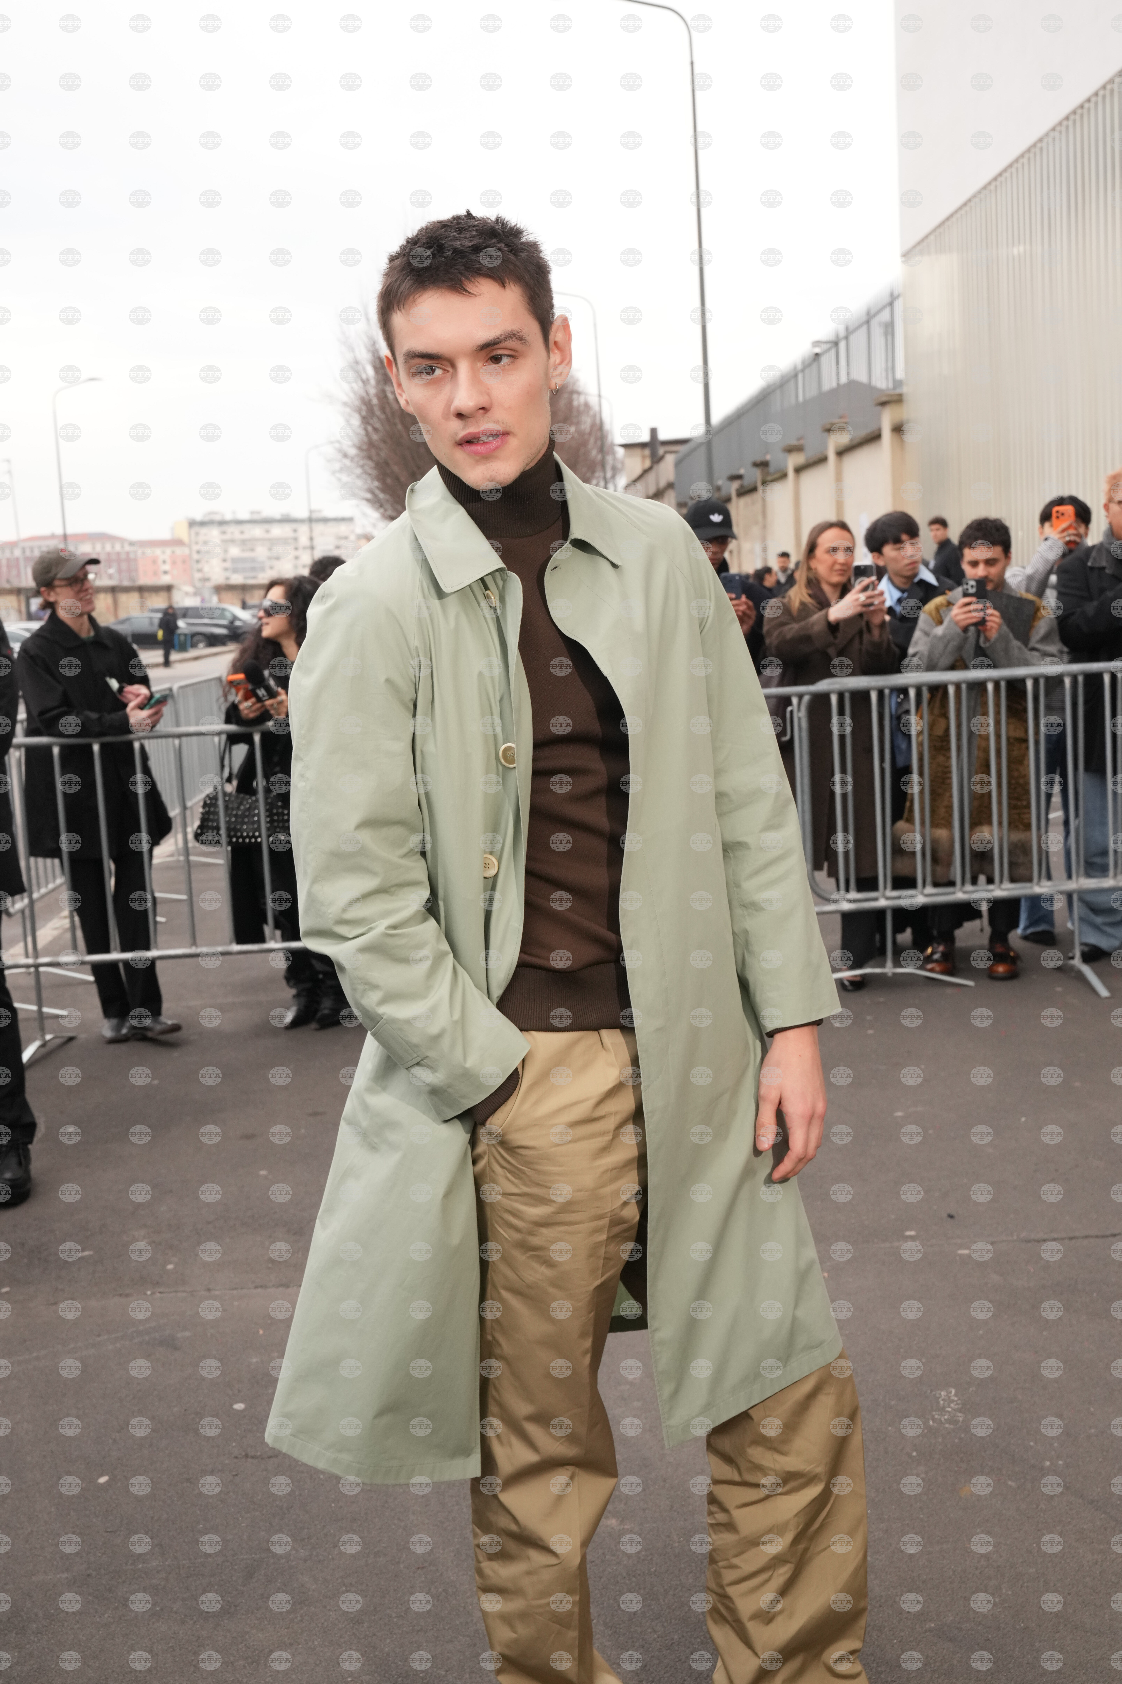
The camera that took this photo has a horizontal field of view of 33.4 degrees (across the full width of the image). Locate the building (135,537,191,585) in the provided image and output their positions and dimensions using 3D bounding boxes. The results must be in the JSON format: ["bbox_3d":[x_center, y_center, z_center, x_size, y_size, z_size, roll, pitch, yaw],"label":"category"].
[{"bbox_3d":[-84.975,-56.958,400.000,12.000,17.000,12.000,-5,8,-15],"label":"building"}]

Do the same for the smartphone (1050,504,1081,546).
[{"bbox_3d":[1.865,-1.169,6.900,0.076,0.157,0.012,-4,8,16],"label":"smartphone"}]

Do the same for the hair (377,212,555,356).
[{"bbox_3d":[-0.090,-0.516,1.820,0.165,0.175,0.205,-7,12,11],"label":"hair"}]

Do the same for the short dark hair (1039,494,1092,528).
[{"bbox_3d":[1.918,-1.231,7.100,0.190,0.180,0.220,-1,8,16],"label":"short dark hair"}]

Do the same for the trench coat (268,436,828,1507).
[{"bbox_3d":[-0.015,0.105,1.950,0.570,1.010,0.400,-4,7,-10],"label":"trench coat"}]

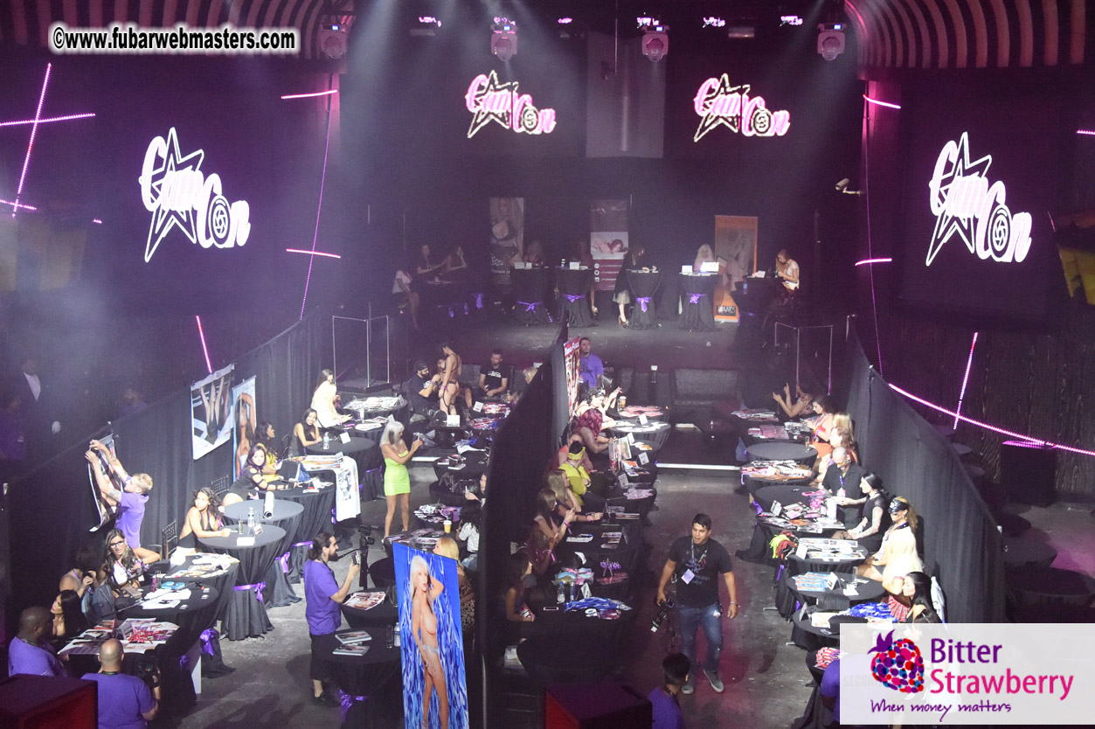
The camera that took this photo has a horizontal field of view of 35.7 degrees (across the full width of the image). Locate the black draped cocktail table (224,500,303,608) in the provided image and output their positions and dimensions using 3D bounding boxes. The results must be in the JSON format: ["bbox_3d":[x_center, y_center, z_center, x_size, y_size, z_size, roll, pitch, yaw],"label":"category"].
[{"bbox_3d":[-3.159,2.147,19.001,0.930,1.060,0.930,0,10,0],"label":"black draped cocktail table"}]

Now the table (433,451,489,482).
[{"bbox_3d":[-0.944,1.742,21.230,0.930,1.060,0.930,0,10,0],"label":"table"}]

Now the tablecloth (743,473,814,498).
[{"bbox_3d":[2.879,1.873,21.236,0.930,1.070,0.930,0,10,0],"label":"tablecloth"}]

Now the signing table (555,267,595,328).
[{"bbox_3d":[0.534,-1.337,33.195,0.820,1.070,0.820,0,10,0],"label":"signing table"}]

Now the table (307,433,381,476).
[{"bbox_3d":[-2.675,1.570,22.177,0.930,1.060,0.930,0,10,0],"label":"table"}]

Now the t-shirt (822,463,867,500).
[{"bbox_3d":[3.543,1.454,20.300,0.520,0.580,0.360,6,12,30],"label":"t-shirt"}]

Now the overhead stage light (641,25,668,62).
[{"bbox_3d":[1.712,-5.094,27.000,0.410,0.580,0.360,0,10,0],"label":"overhead stage light"}]

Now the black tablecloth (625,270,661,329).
[{"bbox_3d":[1.862,-1.281,33.095,0.760,1.070,0.760,1,10,5],"label":"black tablecloth"}]

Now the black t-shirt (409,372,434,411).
[{"bbox_3d":[-1.937,0.437,26.200,0.380,0.600,0.460,8,13,36],"label":"black t-shirt"}]

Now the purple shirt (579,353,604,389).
[{"bbox_3d":[0.624,0.118,27.000,0.520,0.600,0.320,3,11,17],"label":"purple shirt"}]

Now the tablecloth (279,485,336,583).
[{"bbox_3d":[-3.026,2.022,20.695,0.930,1.075,0.930,0,10,0],"label":"tablecloth"}]

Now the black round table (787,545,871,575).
[{"bbox_3d":[2.903,2.495,18.048,0.940,1.070,0.940,1,10,5],"label":"black round table"}]

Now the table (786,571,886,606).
[{"bbox_3d":[2.833,2.696,16.753,0.930,1.070,0.930,0,10,0],"label":"table"}]

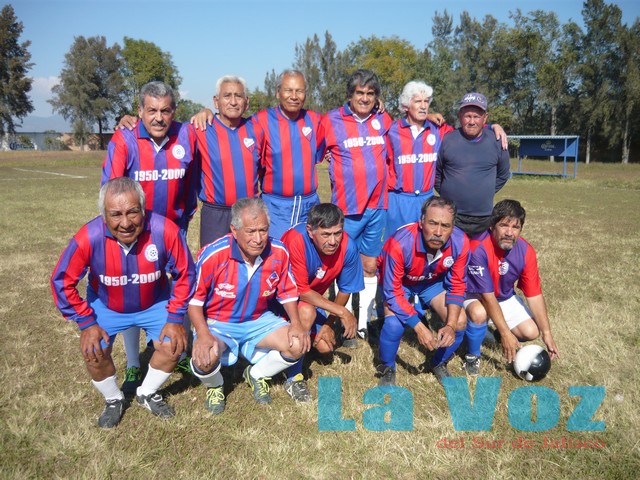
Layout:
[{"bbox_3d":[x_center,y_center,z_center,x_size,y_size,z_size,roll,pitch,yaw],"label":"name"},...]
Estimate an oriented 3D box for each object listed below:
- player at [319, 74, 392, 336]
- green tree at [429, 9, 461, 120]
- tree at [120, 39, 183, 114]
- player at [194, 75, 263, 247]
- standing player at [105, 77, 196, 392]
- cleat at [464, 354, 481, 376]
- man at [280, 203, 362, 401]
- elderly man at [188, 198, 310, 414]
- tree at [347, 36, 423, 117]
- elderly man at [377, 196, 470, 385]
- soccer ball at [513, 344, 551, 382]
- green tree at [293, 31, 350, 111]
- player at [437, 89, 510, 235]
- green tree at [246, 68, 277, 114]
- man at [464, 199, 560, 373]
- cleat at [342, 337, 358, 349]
[{"bbox_3d":[0.239,-0.194,3.988,0.540,1.750,0.370,-2,9,-12],"label":"player"},{"bbox_3d":[9.335,-11.574,45.747,3.000,11.100,3.000,0,9,0],"label":"green tree"},{"bbox_3d":[-24.415,-20.538,87.881,9.800,16.000,9.500,0,9,0],"label":"tree"},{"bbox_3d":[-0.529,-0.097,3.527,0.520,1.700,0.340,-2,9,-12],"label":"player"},{"bbox_3d":[-0.922,-0.014,3.319,0.540,1.660,0.400,-2,9,-10],"label":"standing player"},{"bbox_3d":[0.915,0.714,3.673,0.105,0.110,0.280,2,9,10],"label":"cleat"},{"bbox_3d":[0.003,0.309,3.452,0.520,0.980,0.780,-2,9,-12],"label":"man"},{"bbox_3d":[-0.362,0.309,3.135,0.580,1.020,0.660,-2,9,-10],"label":"elderly man"},{"bbox_3d":[7.018,-15.604,66.385,8.600,12.900,8.500,0,9,0],"label":"tree"},{"bbox_3d":[0.601,0.285,3.509,0.530,1.010,0.700,0,9,-3],"label":"elderly man"},{"bbox_3d":[1.201,0.696,3.463,0.213,0.213,0.213,0,9,0],"label":"soccer ball"},{"bbox_3d":[0.132,-12.787,53.654,5.000,11.000,5.000,0,9,0],"label":"green tree"},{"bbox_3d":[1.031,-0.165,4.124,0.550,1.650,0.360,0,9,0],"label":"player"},{"bbox_3d":[-6.573,-14.611,68.553,3.600,9.900,3.600,0,9,0],"label":"green tree"},{"bbox_3d":[1.156,0.247,3.662,0.570,0.980,0.750,1,9,8],"label":"man"},{"bbox_3d":[0.207,0.640,4.139,0.105,0.110,0.280,-2,9,-10],"label":"cleat"}]

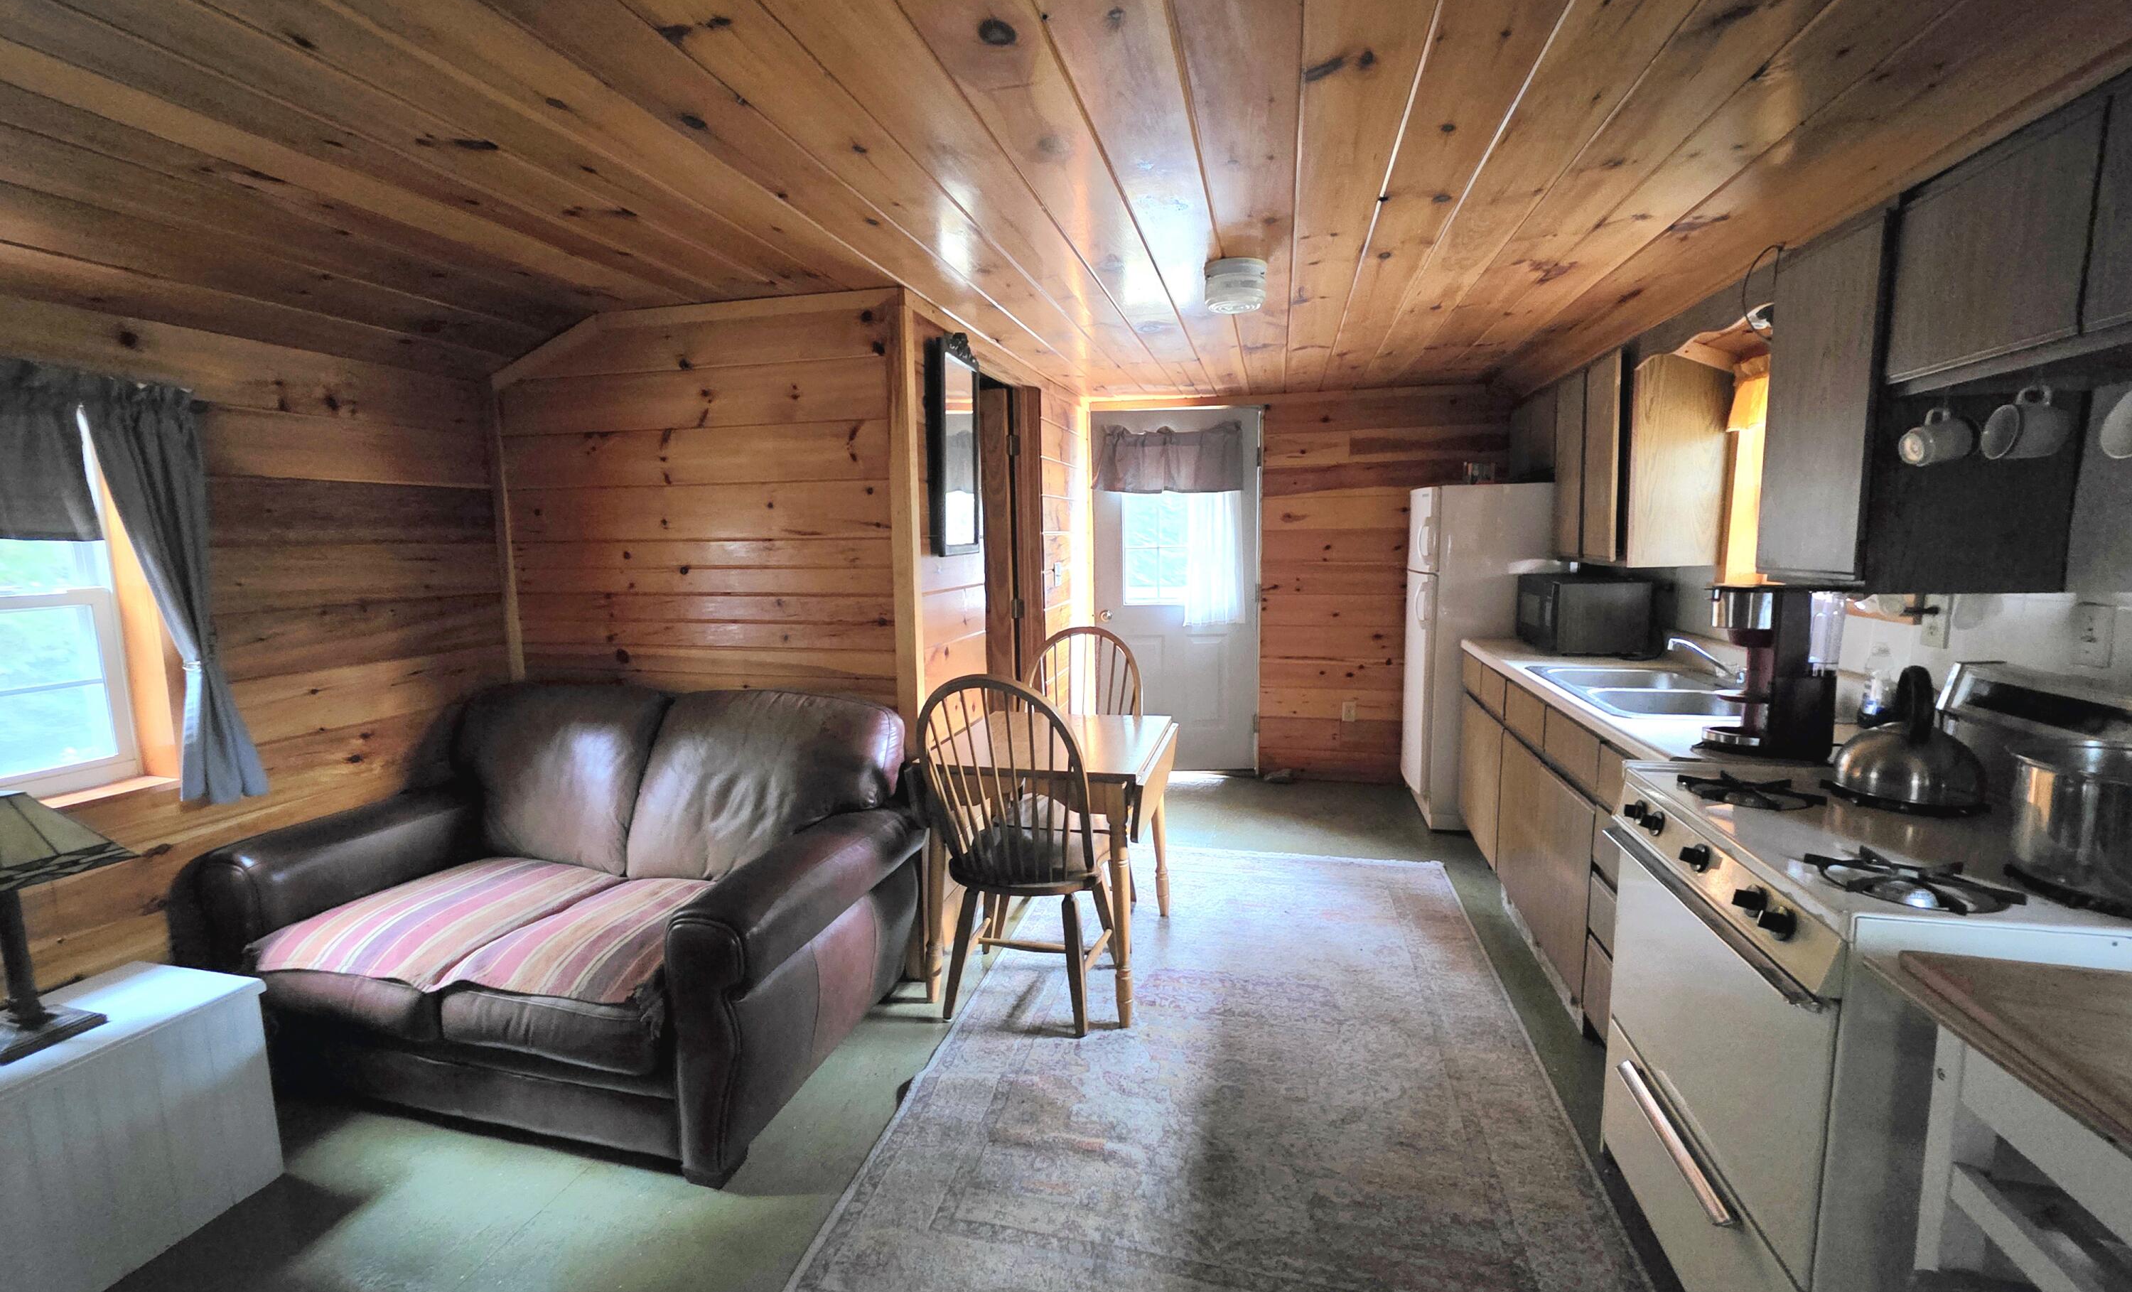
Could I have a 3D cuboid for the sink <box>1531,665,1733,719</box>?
[{"bbox_3d":[1.859,0.220,2.482,0.550,0.180,0.840,1,8,15],"label":"sink"}]

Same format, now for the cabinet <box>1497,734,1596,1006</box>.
[{"bbox_3d":[1.831,0.653,2.541,0.600,0.560,0.910,1,8,15],"label":"cabinet"}]

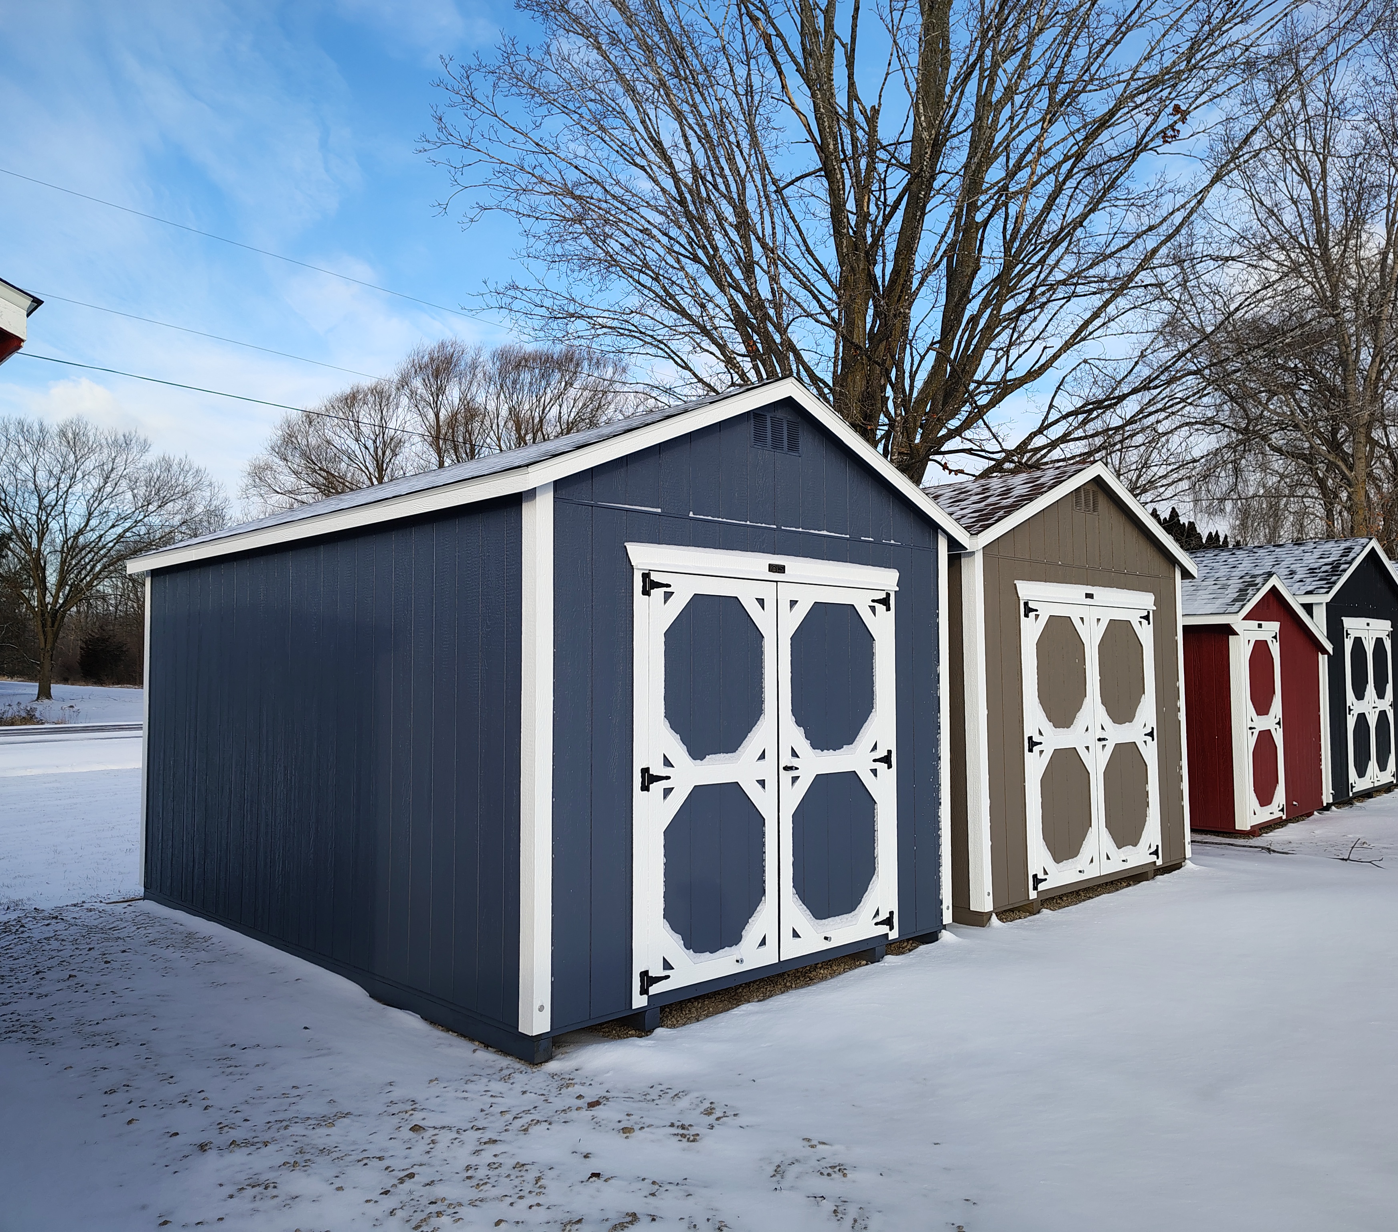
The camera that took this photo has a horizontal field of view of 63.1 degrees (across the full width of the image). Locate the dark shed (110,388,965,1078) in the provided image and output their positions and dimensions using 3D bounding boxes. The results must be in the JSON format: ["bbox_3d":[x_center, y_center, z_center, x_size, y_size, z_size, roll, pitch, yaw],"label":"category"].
[{"bbox_3d":[-1.267,0.438,7.611,3.272,3.160,5.050,3,-4,-44],"label":"dark shed"}]

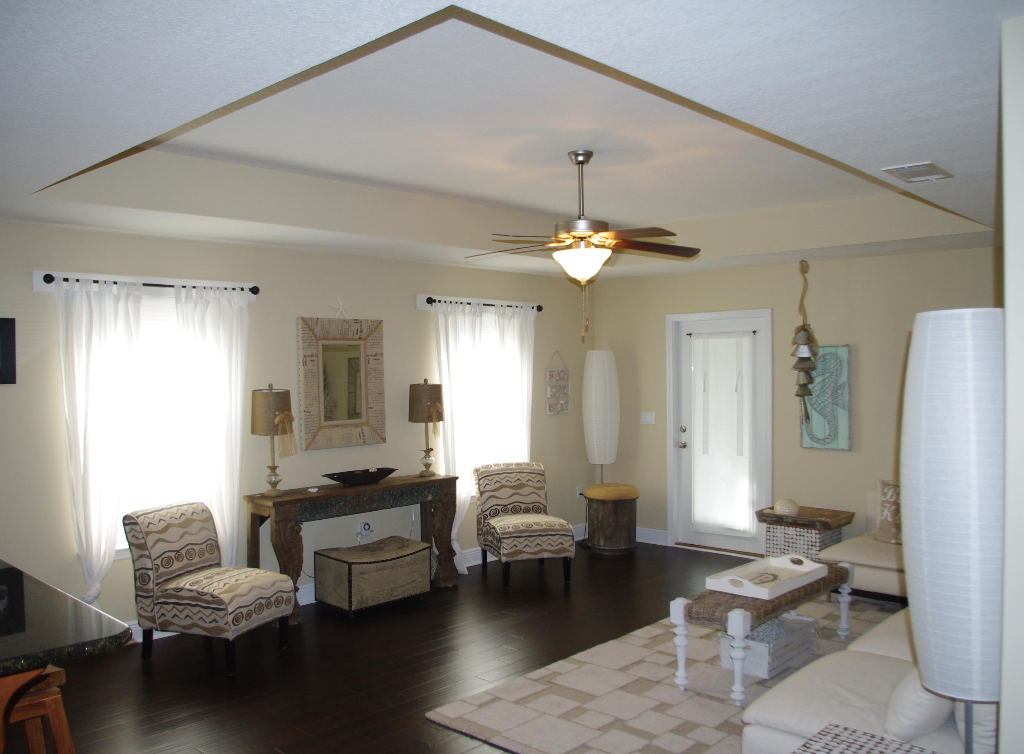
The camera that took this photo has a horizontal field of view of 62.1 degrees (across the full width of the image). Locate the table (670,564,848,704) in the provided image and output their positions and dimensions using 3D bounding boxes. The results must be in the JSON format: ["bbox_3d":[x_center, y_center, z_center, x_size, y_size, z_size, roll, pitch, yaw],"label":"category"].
[{"bbox_3d":[1.420,1.337,4.675,0.393,0.472,1.387,0,2,43],"label":"table"}]

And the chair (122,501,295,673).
[{"bbox_3d":[-1.749,1.190,4.938,0.780,0.850,0.552,0,1,22],"label":"chair"}]

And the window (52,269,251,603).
[{"bbox_3d":[-2.112,0.340,5.089,0.119,1.789,1.193,0,2,43],"label":"window"}]

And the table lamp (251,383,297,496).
[{"bbox_3d":[-1.555,0.411,5.500,0.308,0.726,0.318,0,2,43],"label":"table lamp"}]

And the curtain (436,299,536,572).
[{"bbox_3d":[-0.182,0.479,7.070,0.150,2.170,1.140,0,1,44],"label":"curtain"}]

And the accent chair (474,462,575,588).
[{"bbox_3d":[0.093,1.152,6.724,0.580,0.830,0.760,-1,1,-18],"label":"accent chair"}]

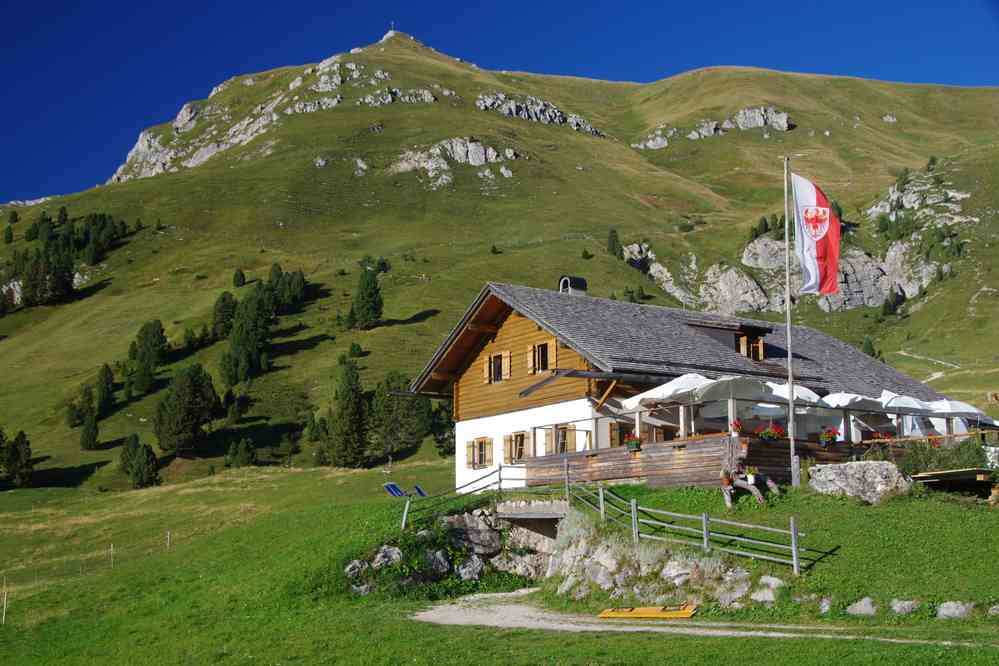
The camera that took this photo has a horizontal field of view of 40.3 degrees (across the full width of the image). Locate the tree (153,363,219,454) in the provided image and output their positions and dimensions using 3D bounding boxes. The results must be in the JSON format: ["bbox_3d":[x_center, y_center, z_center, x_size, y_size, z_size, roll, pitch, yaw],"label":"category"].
[{"bbox_3d":[-32.333,7.774,140.000,6.592,9.473,6.592,0,-9,0],"label":"tree"}]

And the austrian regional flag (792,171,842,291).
[{"bbox_3d":[8.948,-2.818,38.500,1.416,3.455,0.400,-1,-9,7],"label":"austrian regional flag"}]

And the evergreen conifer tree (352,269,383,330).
[{"bbox_3d":[-20.874,-5.298,215.000,4.602,9.804,4.602,0,-9,0],"label":"evergreen conifer tree"}]

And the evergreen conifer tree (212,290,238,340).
[{"bbox_3d":[-41.314,-2.639,205.000,3.803,7.539,3.803,0,-9,0],"label":"evergreen conifer tree"}]

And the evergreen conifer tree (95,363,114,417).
[{"bbox_3d":[-46.484,6.649,160.000,2.283,6.355,2.283,0,-9,0],"label":"evergreen conifer tree"}]

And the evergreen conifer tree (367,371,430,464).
[{"bbox_3d":[-9.657,8.080,130.000,5.936,8.988,5.936,0,-9,0],"label":"evergreen conifer tree"}]

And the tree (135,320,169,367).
[{"bbox_3d":[-47.352,1.429,185.000,4.488,6.259,4.488,0,-9,0],"label":"tree"}]

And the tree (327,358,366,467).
[{"bbox_3d":[-14.067,7.309,125.000,3.567,9.929,3.567,0,-9,0],"label":"tree"}]

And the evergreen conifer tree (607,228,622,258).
[{"bbox_3d":[27.913,-21.723,330.000,3.767,7.282,3.767,0,-9,0],"label":"evergreen conifer tree"}]

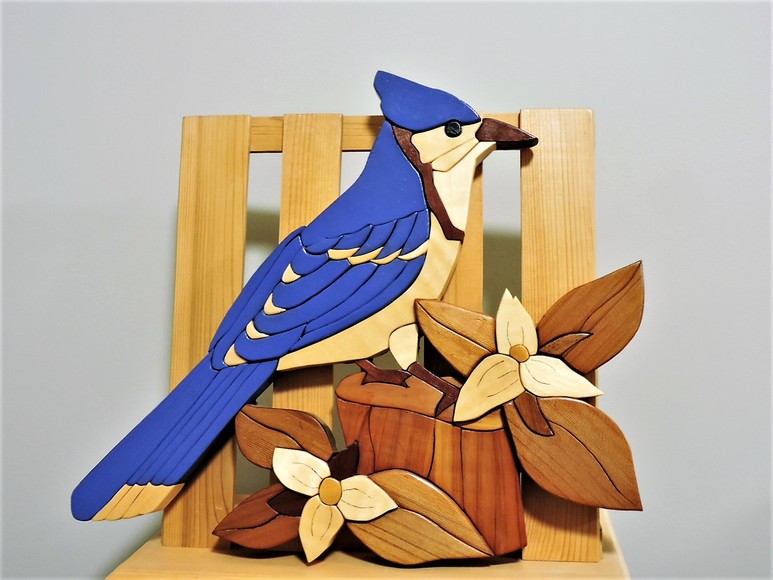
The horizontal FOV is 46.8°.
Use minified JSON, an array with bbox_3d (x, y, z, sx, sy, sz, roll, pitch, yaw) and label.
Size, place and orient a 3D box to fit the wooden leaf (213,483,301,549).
[{"bbox_3d":[-0.111,0.196,0.779,0.077,0.056,0.020,0,-8,5],"label":"wooden leaf"}]

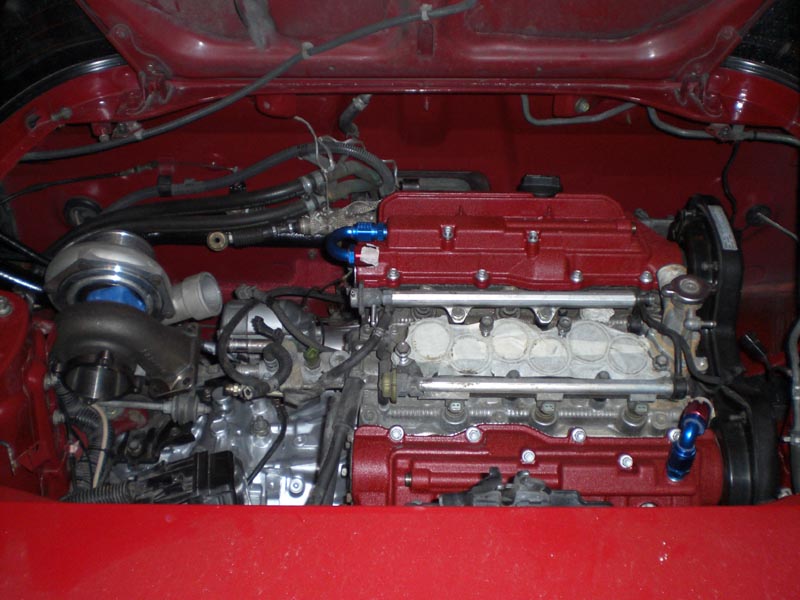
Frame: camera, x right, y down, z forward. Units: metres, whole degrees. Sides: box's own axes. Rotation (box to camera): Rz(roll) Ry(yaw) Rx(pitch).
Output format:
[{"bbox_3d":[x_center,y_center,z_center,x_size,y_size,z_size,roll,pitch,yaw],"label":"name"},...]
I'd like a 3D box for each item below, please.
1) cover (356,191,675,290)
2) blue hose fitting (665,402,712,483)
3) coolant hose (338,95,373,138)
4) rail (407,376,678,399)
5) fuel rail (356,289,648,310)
[{"bbox_3d":[0.146,-0.083,1.119,0.395,0.070,0.145,0,36,0],"label":"cover"},{"bbox_3d":[0.299,0.145,0.922,0.034,0.050,0.078,15,62,8],"label":"blue hose fitting"},{"bbox_3d":[-0.062,-0.256,1.220,0.045,0.065,0.036,0,61,0],"label":"coolant hose"},{"bbox_3d":[0.159,0.098,0.980,0.301,0.020,0.020,0,61,0],"label":"rail"},{"bbox_3d":[0.113,-0.001,1.034,0.335,0.020,0.020,0,61,0],"label":"fuel rail"}]

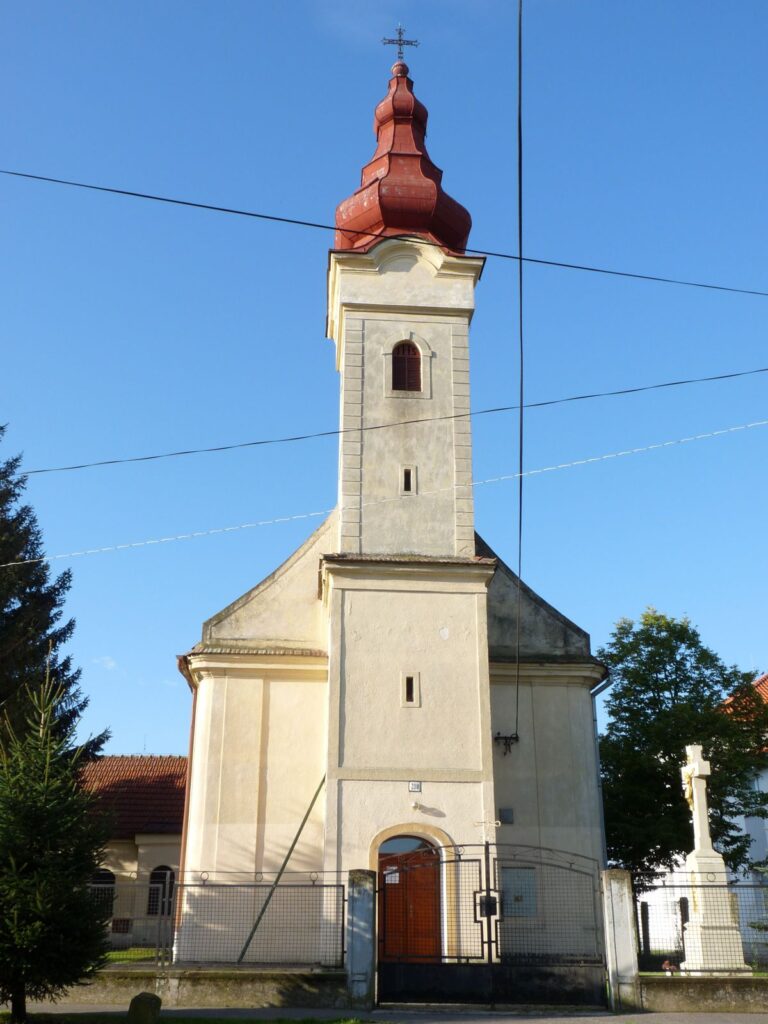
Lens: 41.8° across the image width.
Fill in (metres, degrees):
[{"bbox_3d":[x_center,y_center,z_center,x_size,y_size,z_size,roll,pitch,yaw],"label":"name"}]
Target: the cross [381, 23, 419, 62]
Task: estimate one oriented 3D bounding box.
[{"bbox_3d":[0.494,-14.022,30.093,1.144,1.475,0.120,2,-21,-4],"label":"cross"}]

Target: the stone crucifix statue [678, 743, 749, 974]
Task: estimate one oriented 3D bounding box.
[{"bbox_3d":[5.495,5.989,17.203,0.900,3.905,0.920,3,-21,-7],"label":"stone crucifix statue"}]

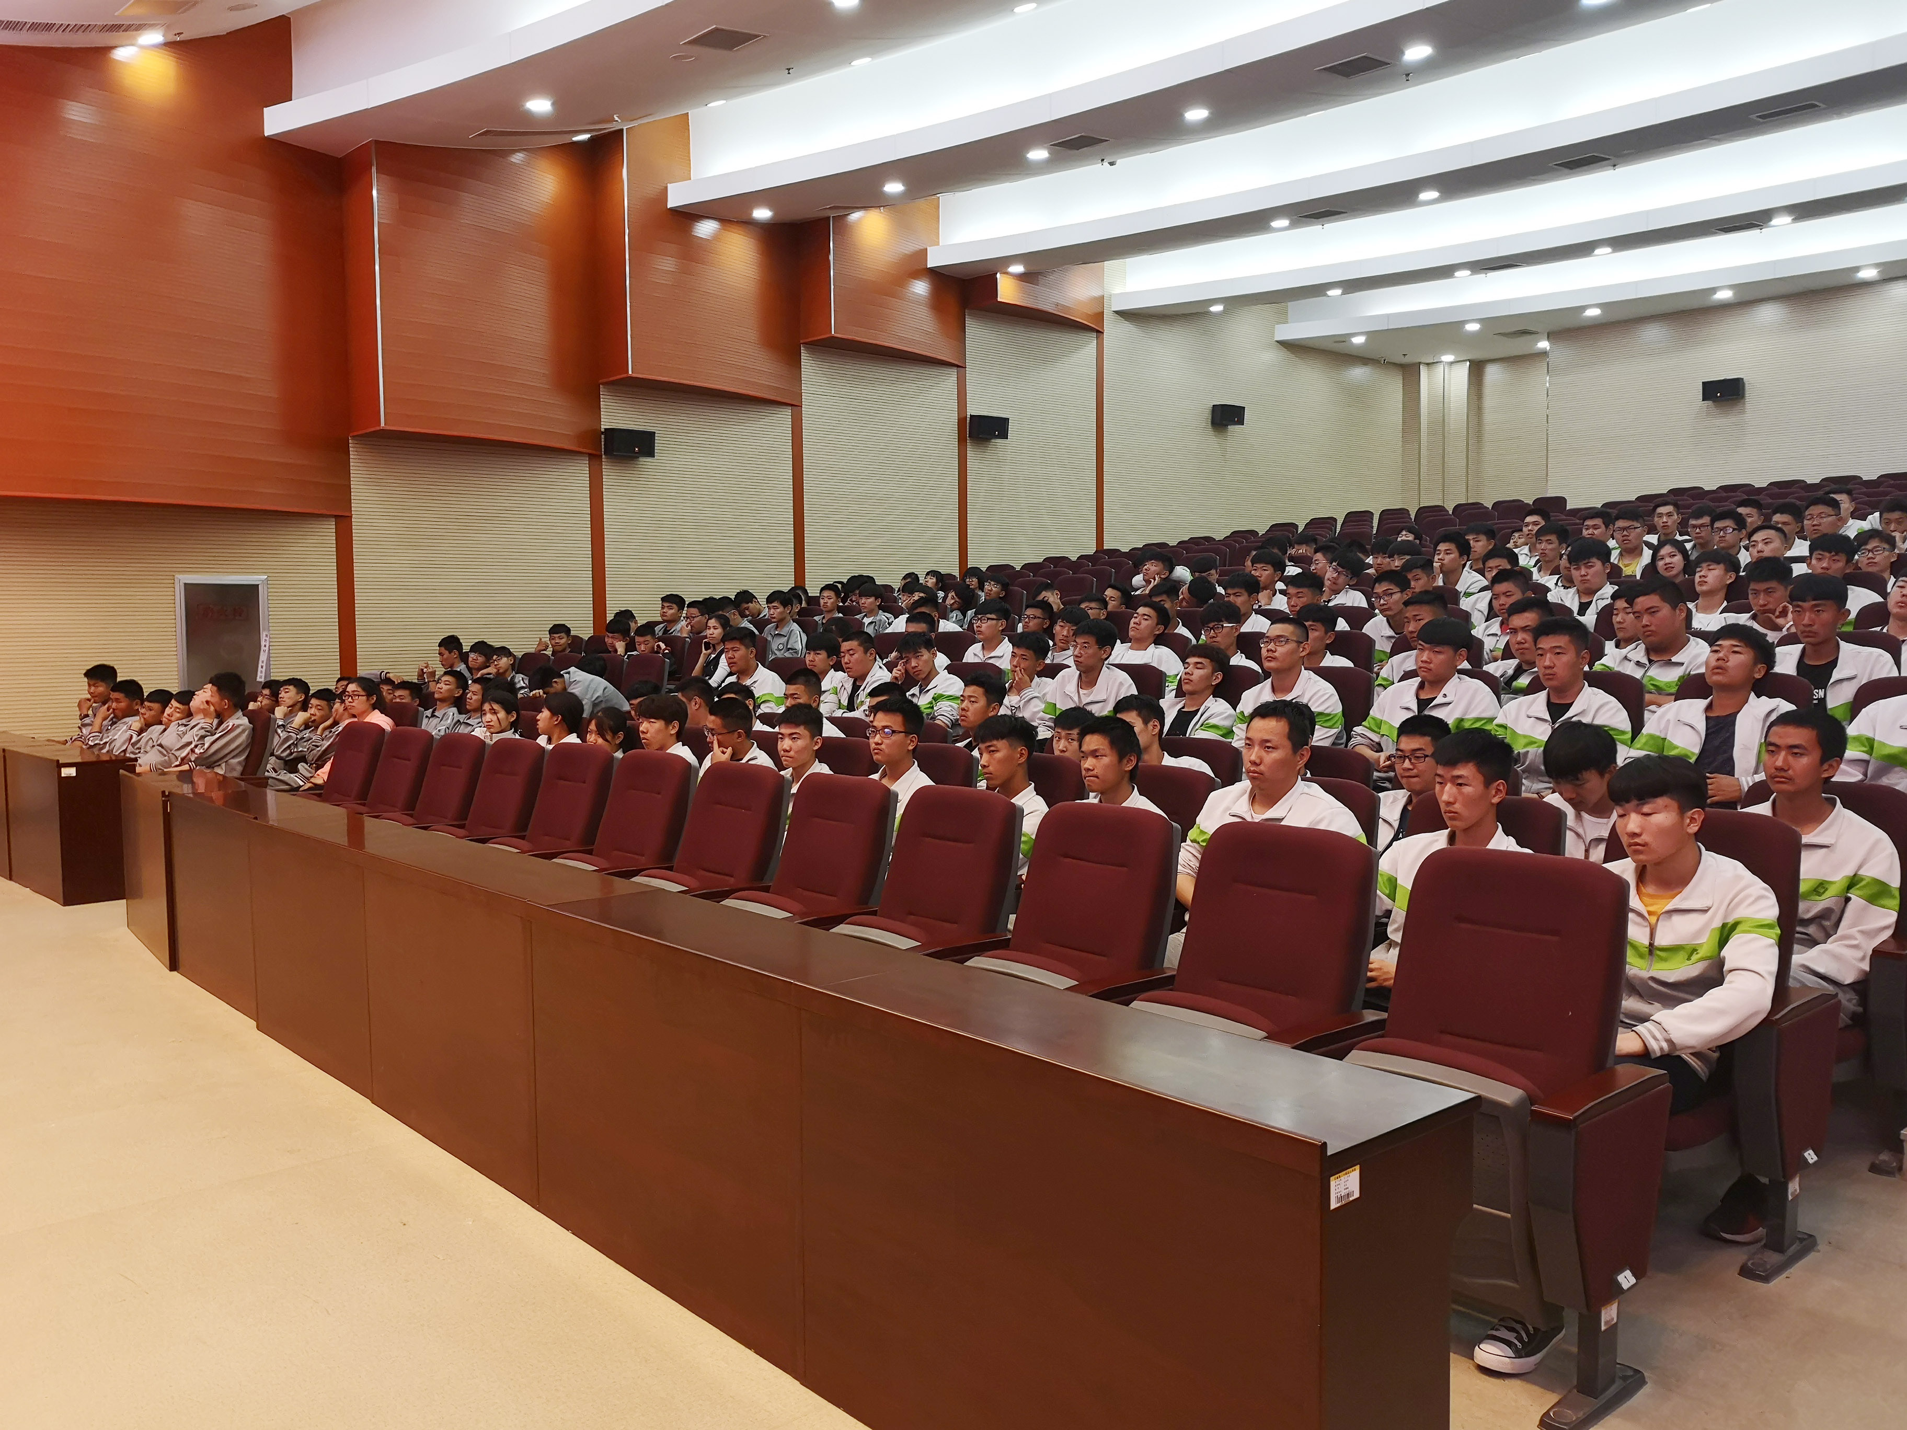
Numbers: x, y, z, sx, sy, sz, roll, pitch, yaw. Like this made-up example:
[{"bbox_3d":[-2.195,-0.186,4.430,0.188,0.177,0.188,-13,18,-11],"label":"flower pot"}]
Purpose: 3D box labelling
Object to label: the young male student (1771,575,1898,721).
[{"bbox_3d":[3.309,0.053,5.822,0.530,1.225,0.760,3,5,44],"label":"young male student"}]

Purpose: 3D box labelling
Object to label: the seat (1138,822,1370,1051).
[{"bbox_3d":[0.681,0.739,3.565,0.520,0.930,0.530,-3,5,-41],"label":"seat"}]

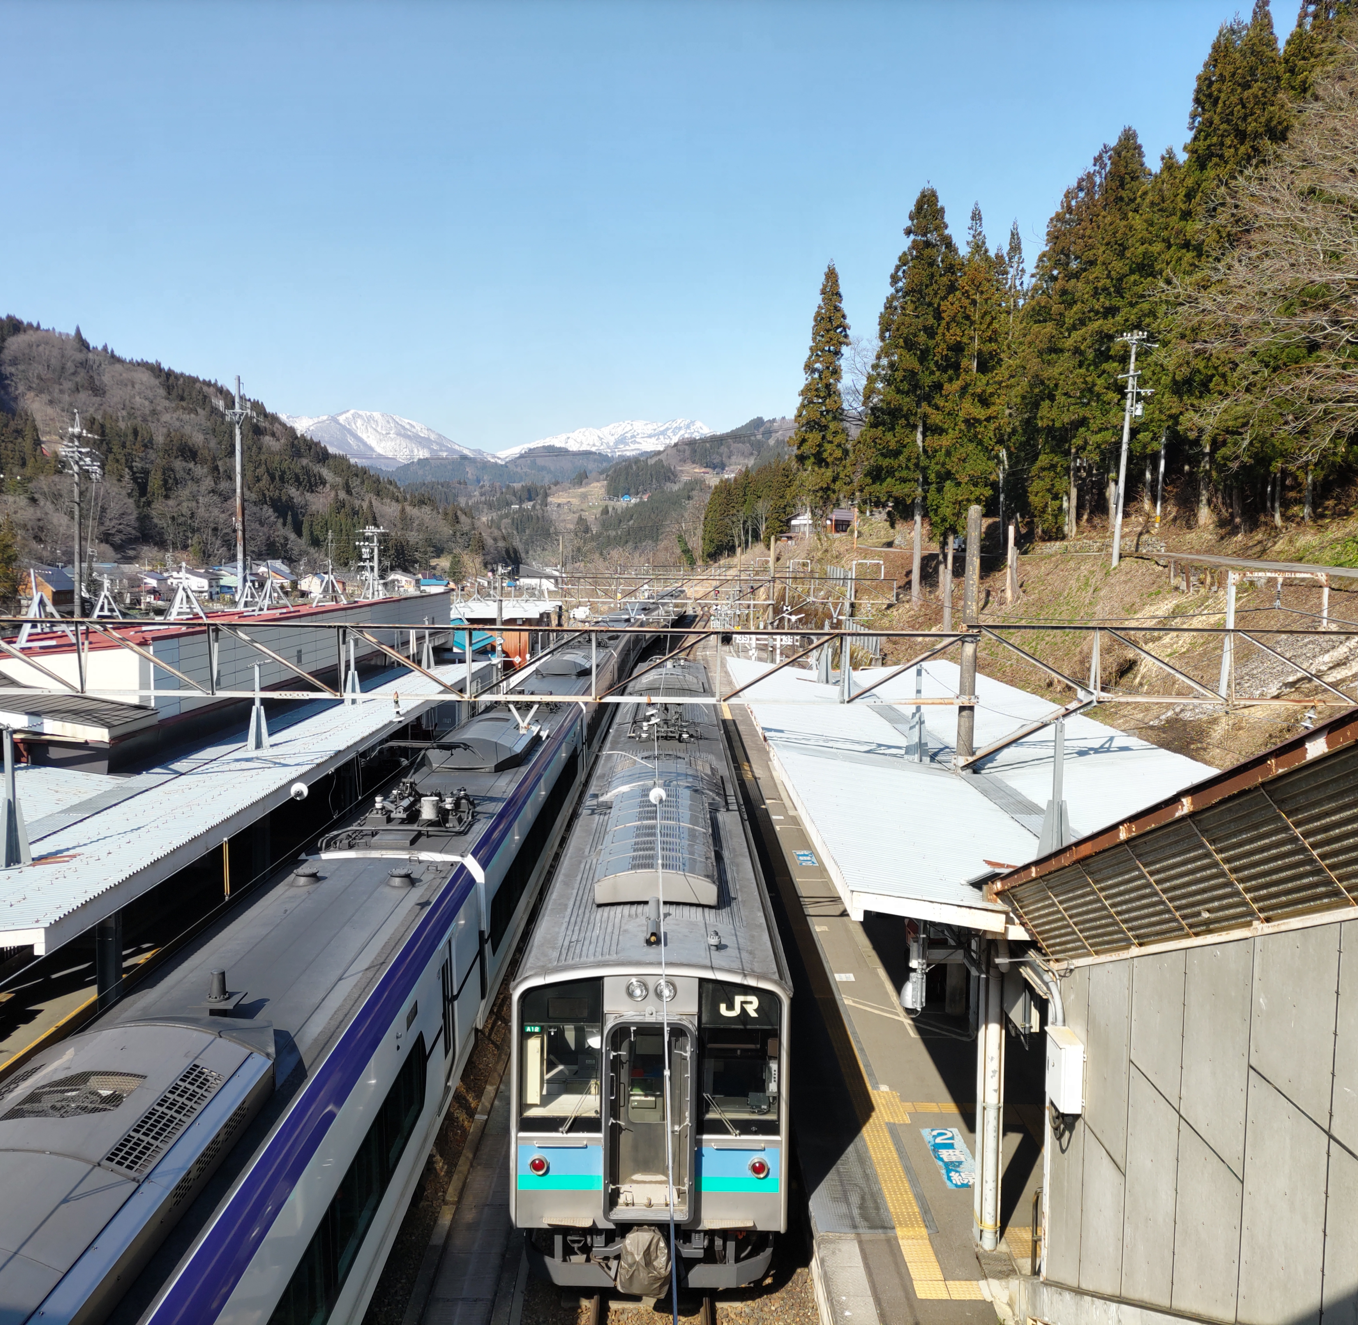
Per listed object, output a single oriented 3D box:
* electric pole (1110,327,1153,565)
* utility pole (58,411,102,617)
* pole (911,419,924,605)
[{"bbox_3d":[21.755,-10.319,64.464,1.900,11.303,1.400,3,5,0],"label":"electric pole"},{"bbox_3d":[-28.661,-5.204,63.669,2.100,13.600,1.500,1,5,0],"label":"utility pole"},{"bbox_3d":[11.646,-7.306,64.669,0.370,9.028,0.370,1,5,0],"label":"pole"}]

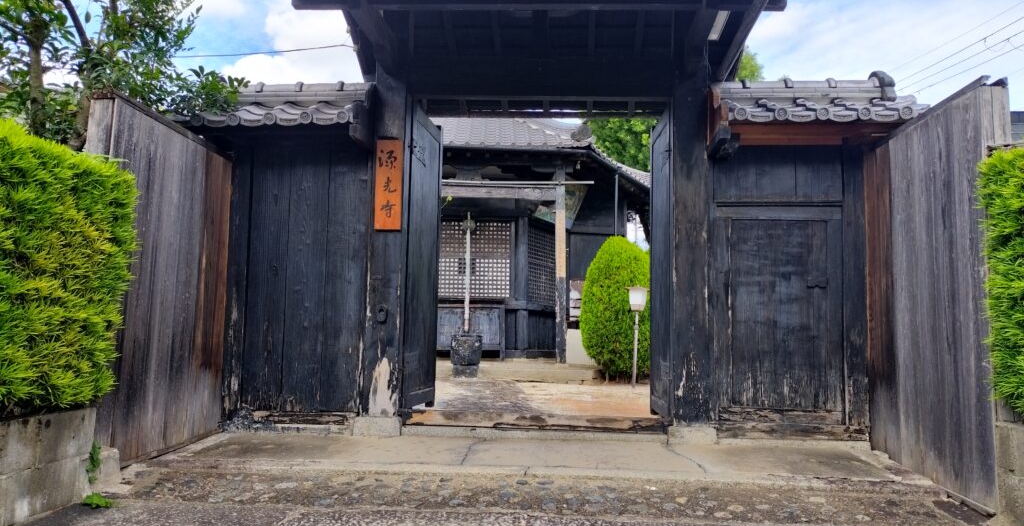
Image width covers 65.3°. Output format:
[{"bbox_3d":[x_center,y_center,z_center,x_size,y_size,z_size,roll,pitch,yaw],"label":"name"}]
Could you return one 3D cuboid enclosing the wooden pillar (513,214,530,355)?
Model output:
[{"bbox_3d":[0.200,0.370,14.530,0.213,2.461,0.200,1,-5,3],"label":"wooden pillar"}]

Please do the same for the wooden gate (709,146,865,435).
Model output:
[{"bbox_3d":[2.163,0.207,6.324,1.228,2.281,0.140,1,-5,3],"label":"wooden gate"}]

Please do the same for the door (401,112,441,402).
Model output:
[{"bbox_3d":[-0.821,-0.063,7.073,0.070,2.576,1.030,0,-5,9],"label":"door"}]

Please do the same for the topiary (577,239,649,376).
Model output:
[{"bbox_3d":[1.484,0.619,11.133,1.052,2.019,1.060,1,-5,3],"label":"topiary"}]

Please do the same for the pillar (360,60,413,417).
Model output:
[{"bbox_3d":[-1.009,-0.191,6.510,0.272,2.819,0.270,1,-5,3],"label":"pillar"}]

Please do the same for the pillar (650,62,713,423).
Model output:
[{"bbox_3d":[1.411,-0.181,6.398,0.267,2.849,0.270,1,-5,3],"label":"pillar"}]

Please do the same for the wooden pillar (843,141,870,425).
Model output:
[{"bbox_3d":[2.681,0.173,6.308,0.168,2.232,0.170,1,-5,3],"label":"wooden pillar"}]

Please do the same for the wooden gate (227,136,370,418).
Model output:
[{"bbox_3d":[-1.717,0.085,6.523,1.082,2.230,0.120,1,-5,3],"label":"wooden gate"}]

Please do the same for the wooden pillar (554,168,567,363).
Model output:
[{"bbox_3d":[0.788,0.030,12.905,0.155,3.158,0.160,1,-5,3],"label":"wooden pillar"}]

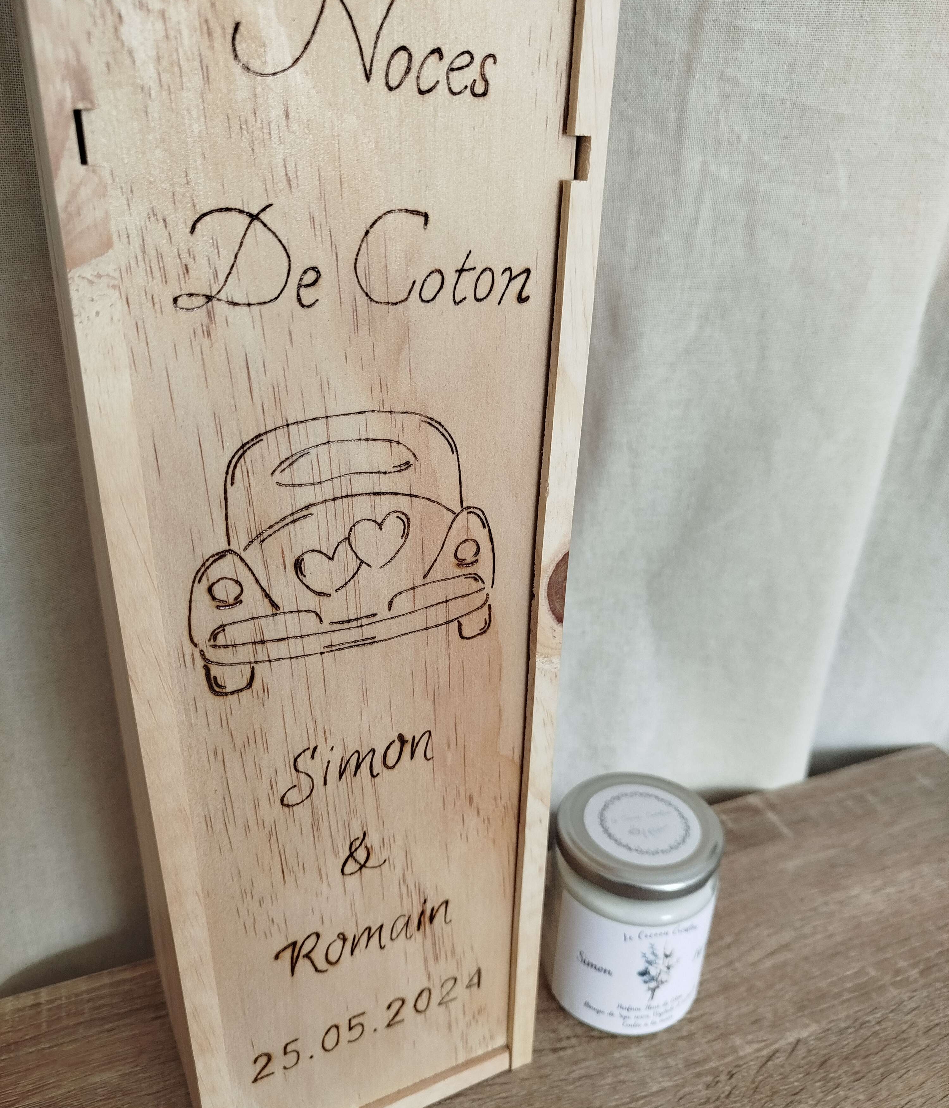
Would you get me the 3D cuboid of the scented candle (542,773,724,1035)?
[{"bbox_3d":[0.058,0.129,0.326,0.060,0.072,0.060,-2,25,-8],"label":"scented candle"}]

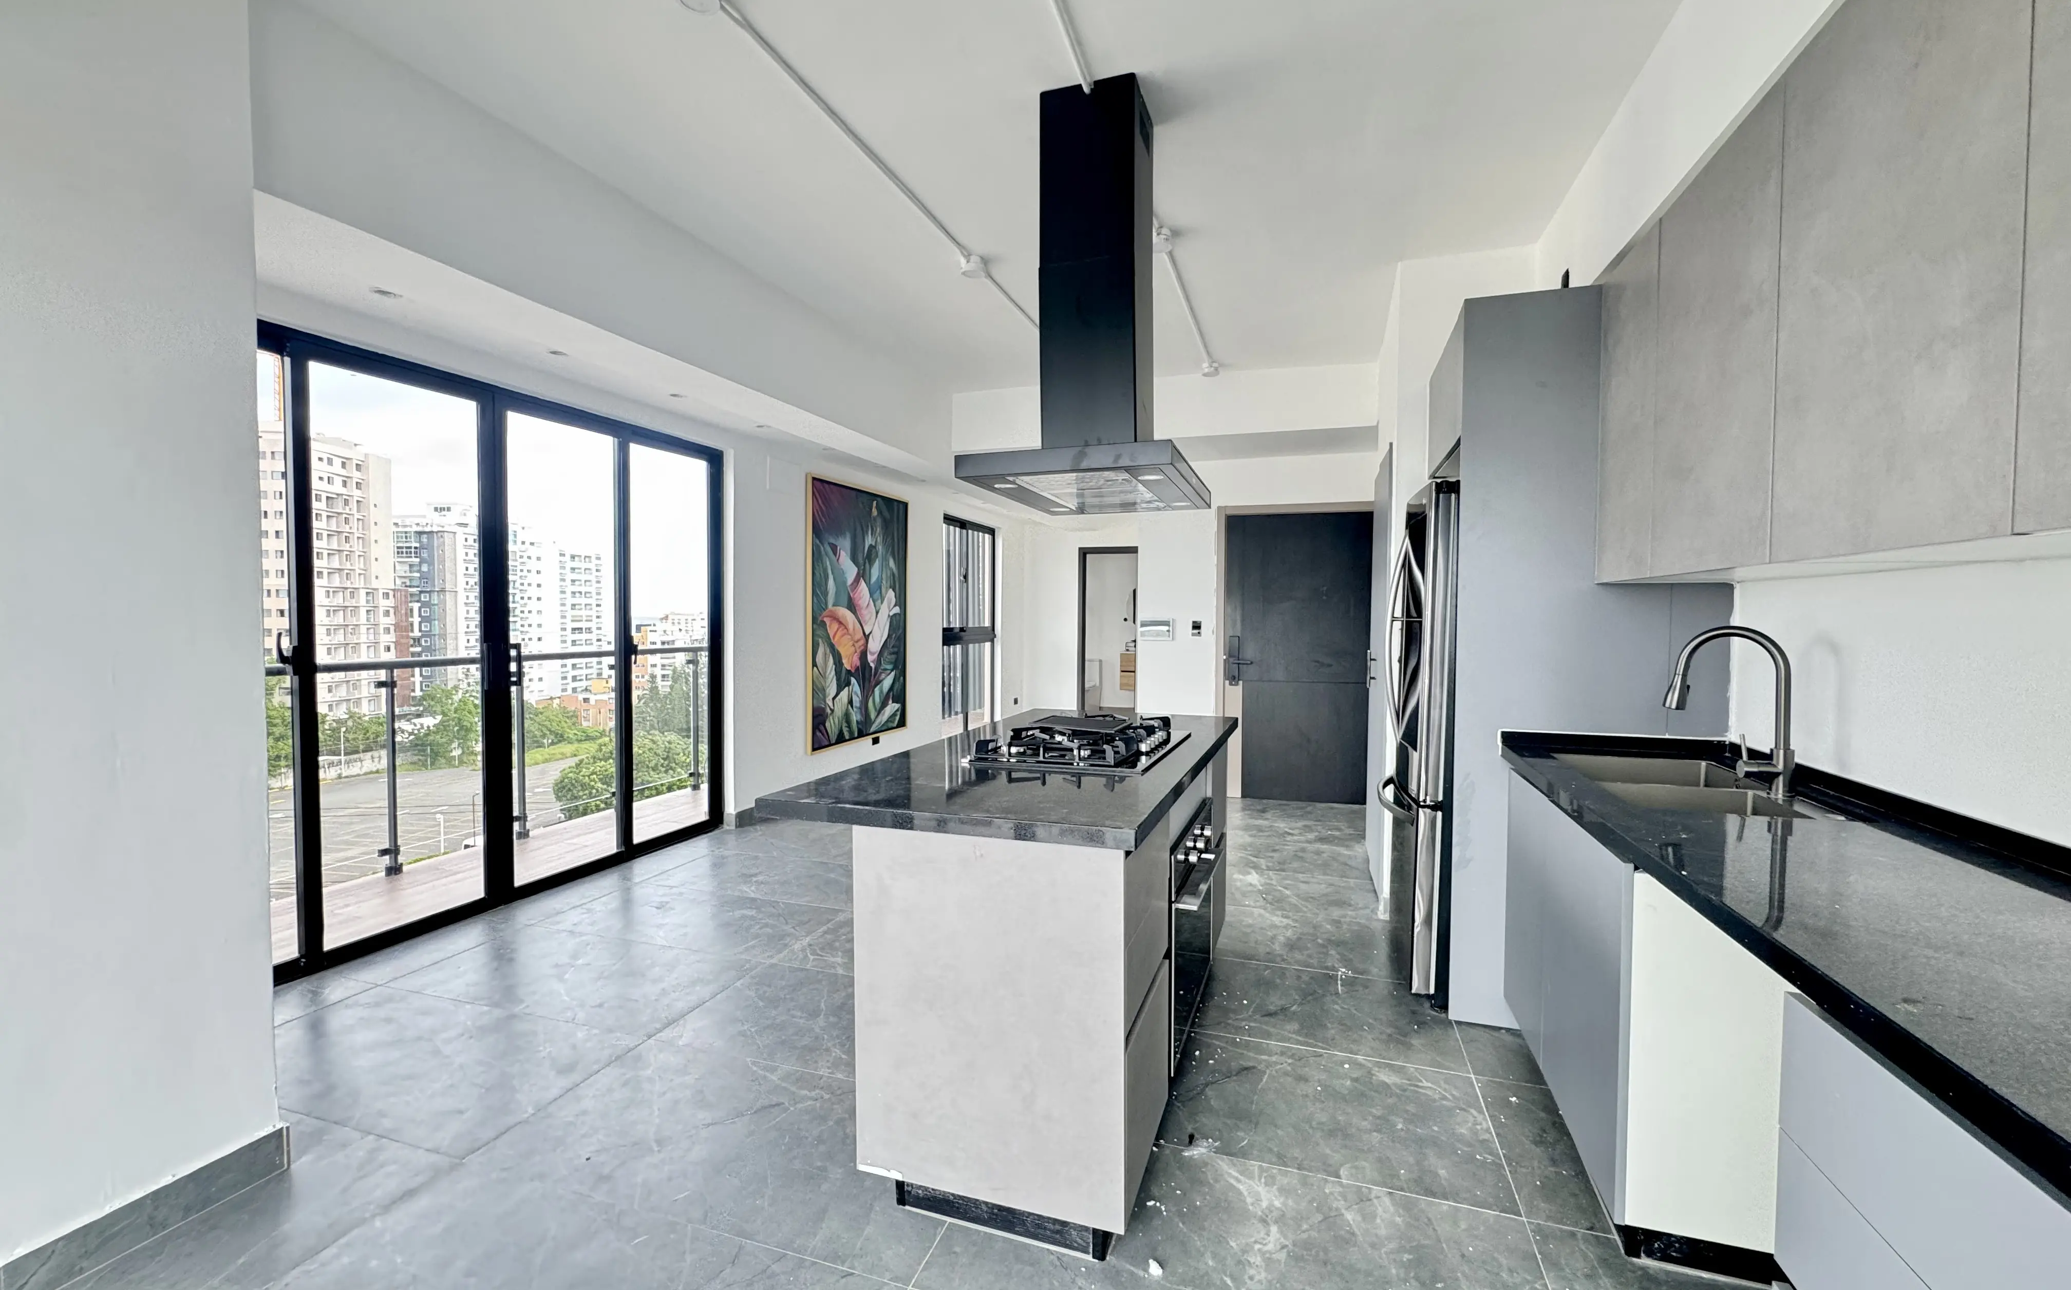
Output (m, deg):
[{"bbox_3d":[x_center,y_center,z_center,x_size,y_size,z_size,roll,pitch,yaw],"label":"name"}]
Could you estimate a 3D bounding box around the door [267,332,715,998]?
[{"bbox_3d":[-2.457,0.010,3.996,0.113,2.394,2.846,1,2,19],"label":"door"}]

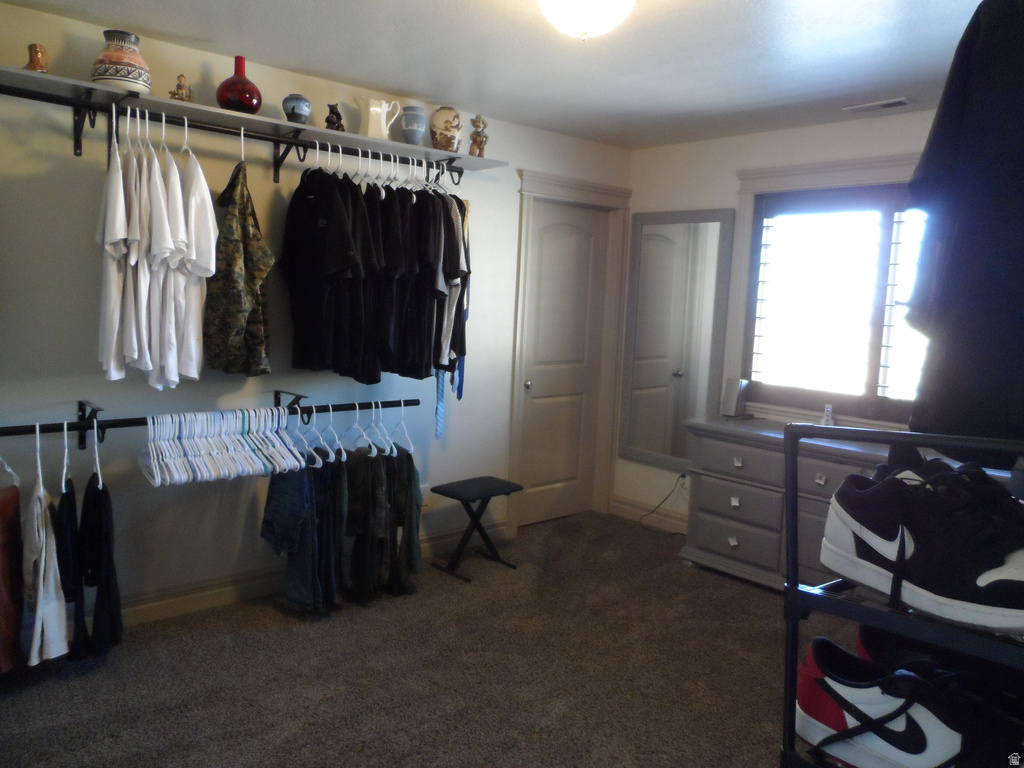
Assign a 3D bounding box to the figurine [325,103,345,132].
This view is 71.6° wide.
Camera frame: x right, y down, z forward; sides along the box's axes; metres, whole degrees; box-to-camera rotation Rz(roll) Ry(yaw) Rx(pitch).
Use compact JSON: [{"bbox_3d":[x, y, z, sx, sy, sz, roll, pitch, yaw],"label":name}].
[{"bbox_3d":[-0.801,-1.188,3.215,0.082,0.146,0.075,-2,9,-29],"label":"figurine"}]

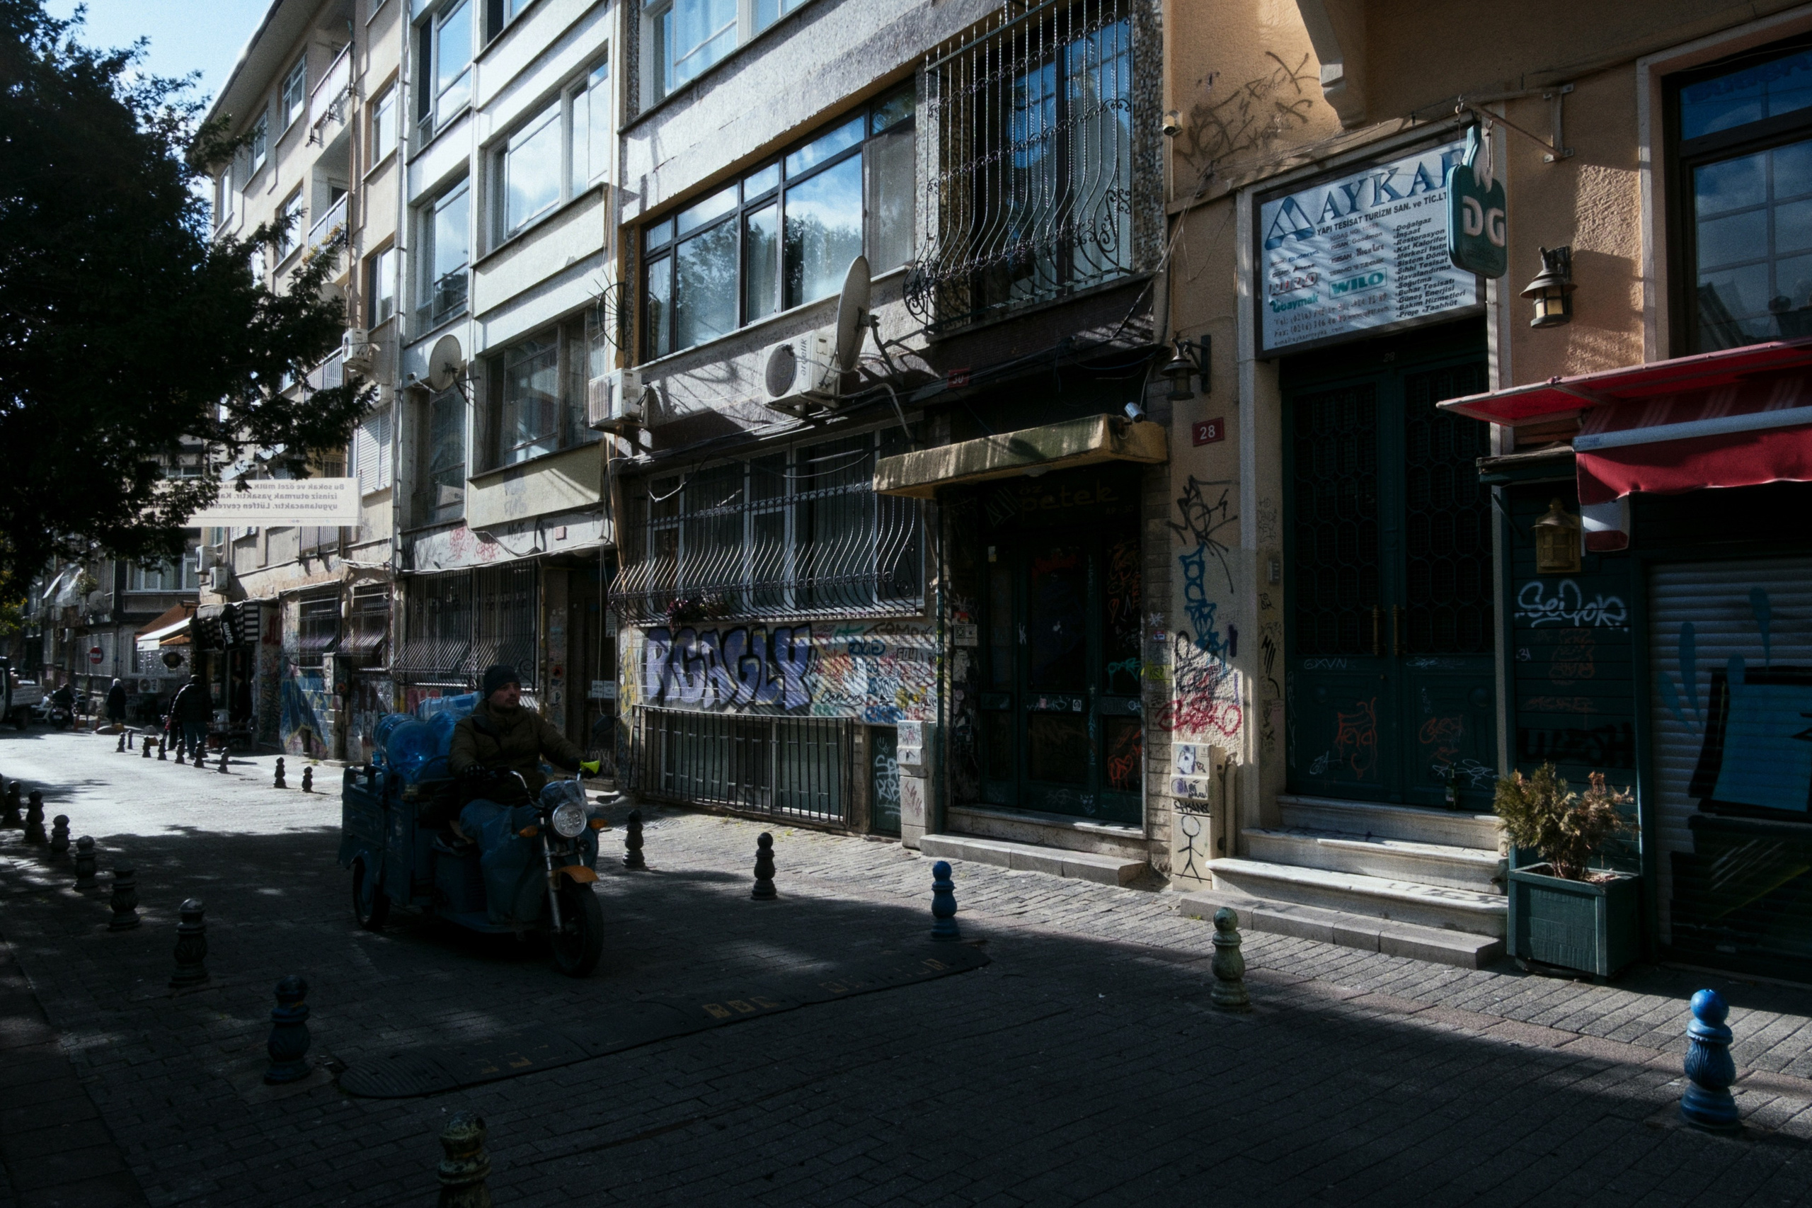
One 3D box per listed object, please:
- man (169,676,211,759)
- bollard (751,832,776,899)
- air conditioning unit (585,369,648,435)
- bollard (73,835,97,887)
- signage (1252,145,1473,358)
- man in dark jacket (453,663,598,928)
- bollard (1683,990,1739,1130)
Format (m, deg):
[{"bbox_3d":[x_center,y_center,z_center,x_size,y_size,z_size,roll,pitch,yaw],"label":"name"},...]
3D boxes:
[{"bbox_3d":[-14.514,2.298,24.500,0.620,1.720,0.380,3,-4,-41],"label":"man"},{"bbox_3d":[-1.021,1.885,8.710,0.184,0.461,0.184,0,-3,-7],"label":"bollard"},{"bbox_3d":[-3.720,-2.602,15.504,0.290,0.610,0.878,3,-4,-41],"label":"air conditioning unit"},{"bbox_3d":[-5.947,1.867,8.770,0.148,0.360,0.148,3,-4,-41],"label":"bollard"},{"bbox_3d":[3.074,-2.374,8.102,0.120,1.199,1.607,3,-4,-41],"label":"signage"},{"bbox_3d":[-2.167,1.033,6.873,0.660,1.380,0.780,3,-4,-41],"label":"man in dark jacket"},{"bbox_3d":[2.704,1.520,4.065,0.176,0.455,0.176,3,-4,-41],"label":"bollard"}]

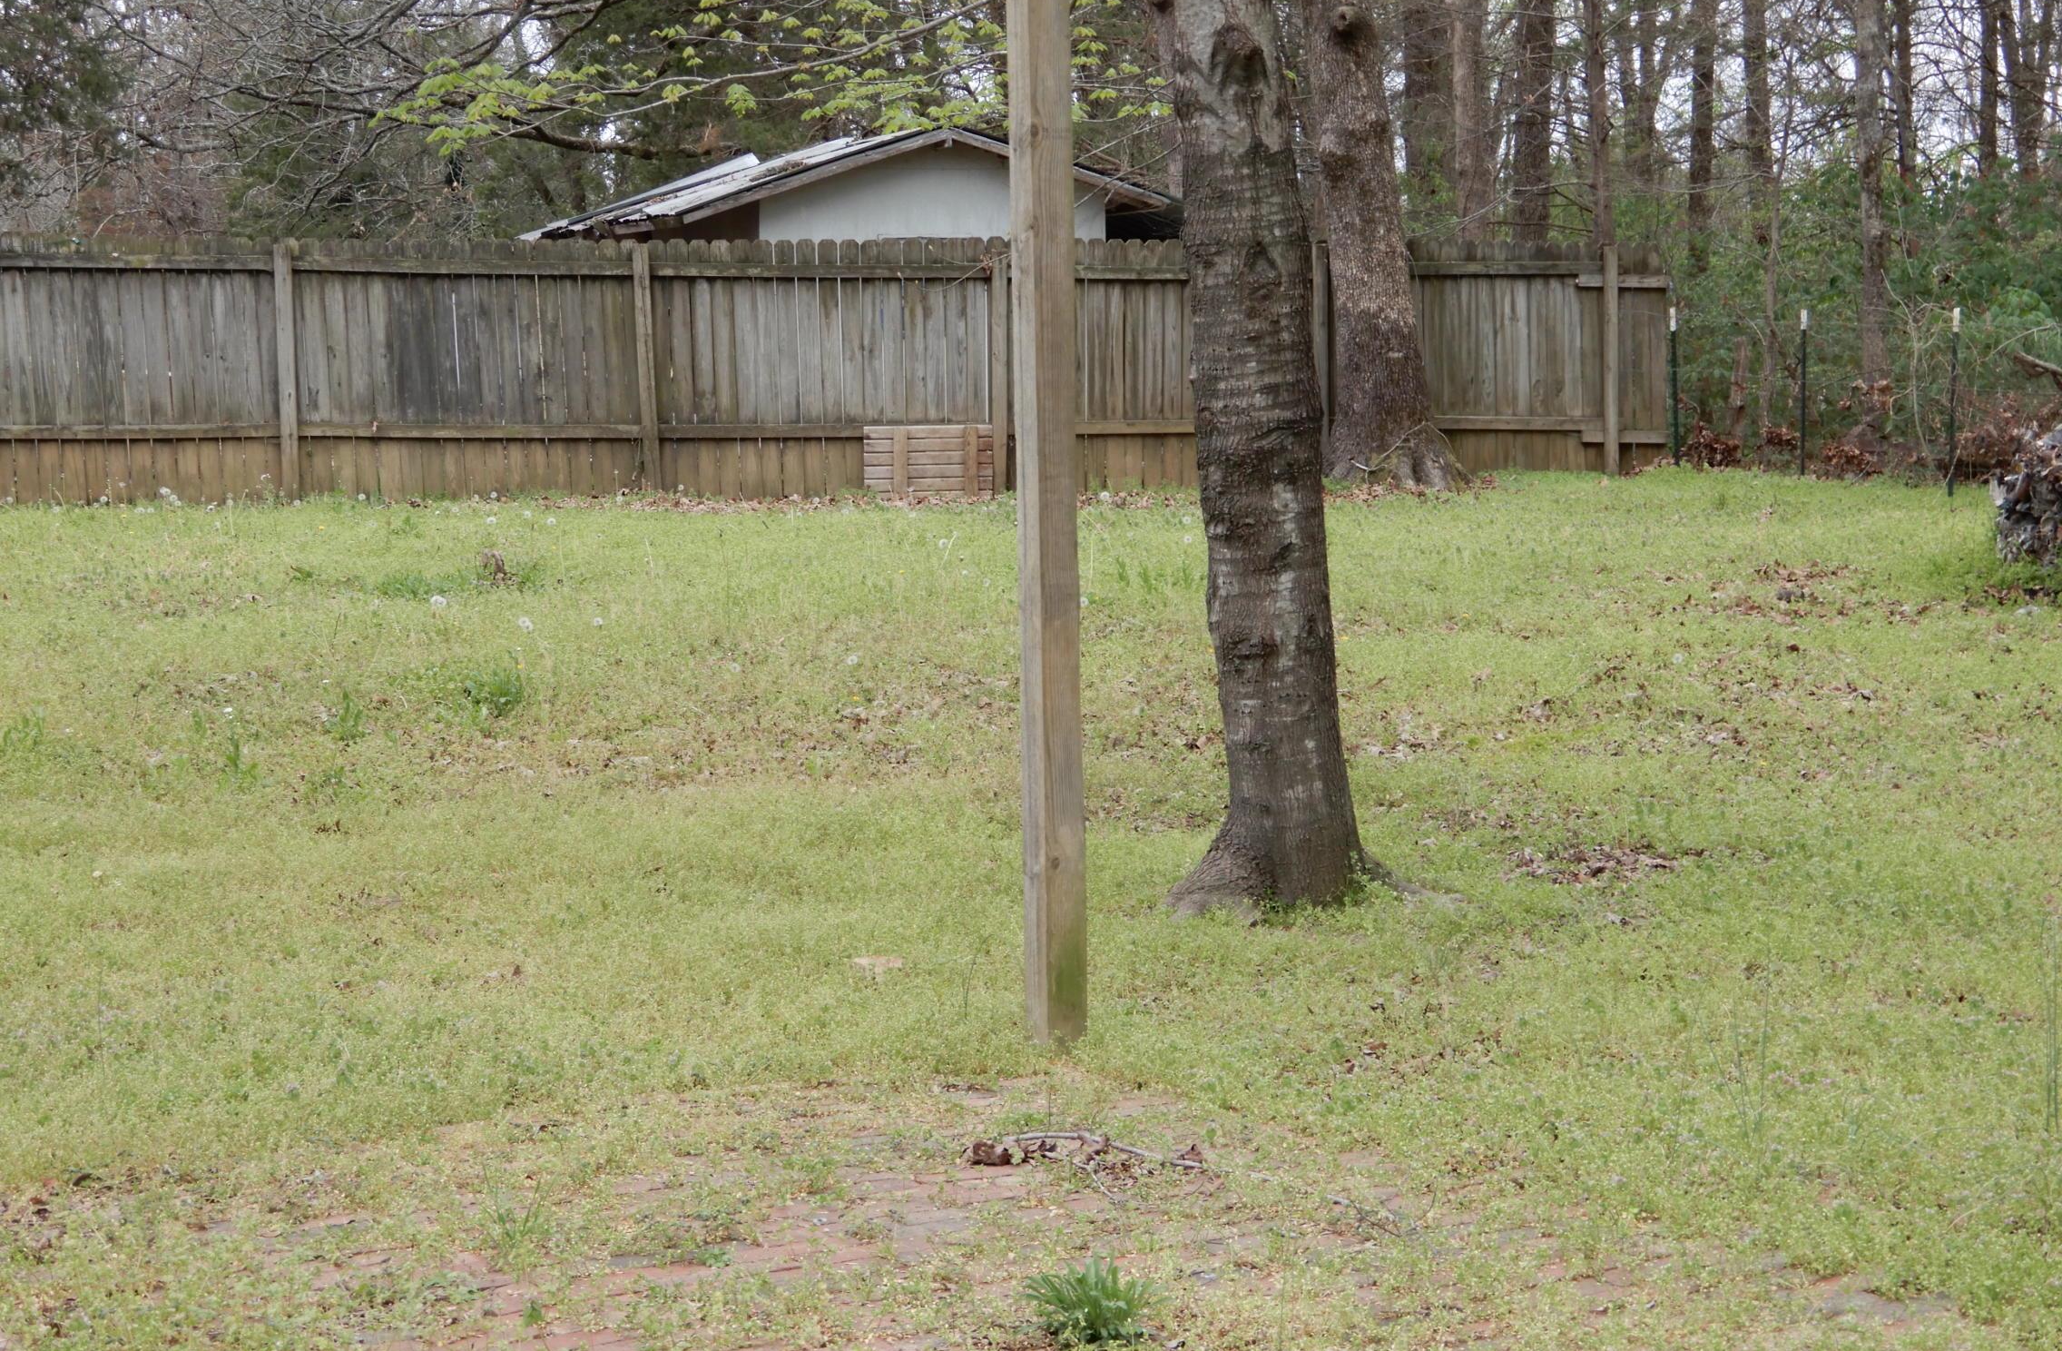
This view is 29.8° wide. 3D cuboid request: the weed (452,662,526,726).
[{"bbox_3d":[-2.072,0.071,14.800,0.280,0.215,0.260,0,6,0],"label":"weed"}]

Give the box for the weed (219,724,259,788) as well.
[{"bbox_3d":[-2.676,0.267,13.100,0.140,0.205,0.140,0,6,0],"label":"weed"}]

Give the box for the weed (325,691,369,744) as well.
[{"bbox_3d":[-2.508,0.154,14.200,0.165,0.175,0.160,0,6,0],"label":"weed"}]

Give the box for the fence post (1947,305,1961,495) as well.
[{"bbox_3d":[6.007,-1.777,25.200,0.050,1.235,0.050,0,6,0],"label":"fence post"}]

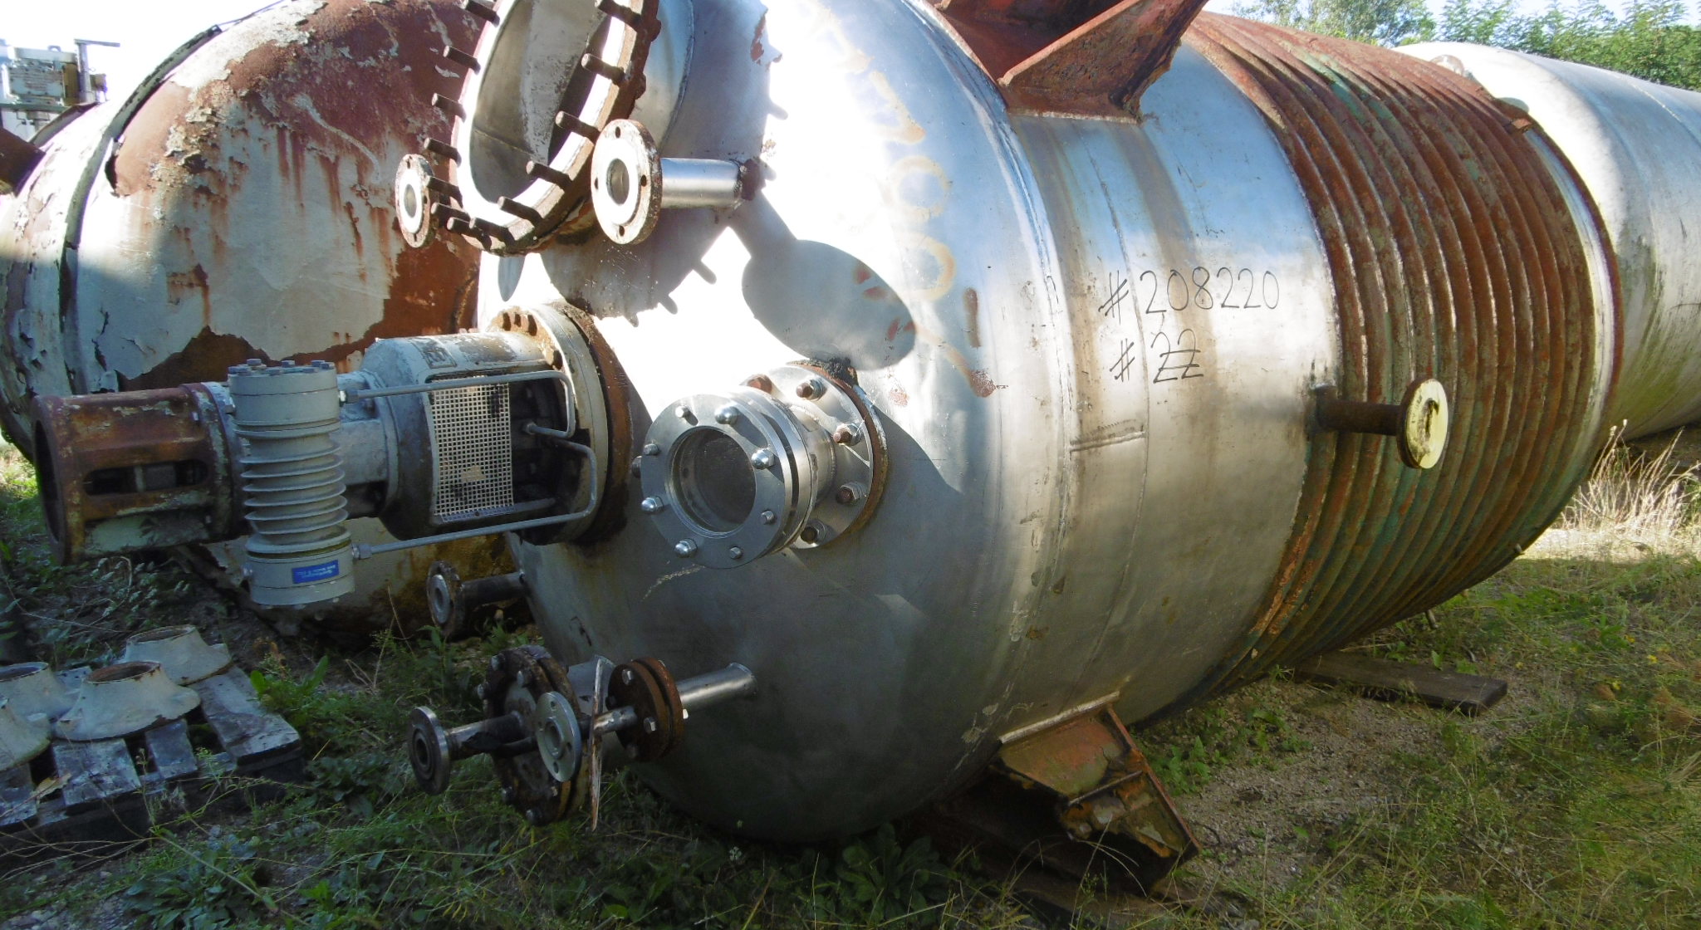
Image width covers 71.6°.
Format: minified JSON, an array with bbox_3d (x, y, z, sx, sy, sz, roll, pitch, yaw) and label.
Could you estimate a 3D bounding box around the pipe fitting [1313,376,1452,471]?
[{"bbox_3d":[0.998,-0.082,2.237,0.163,0.163,0.195,-9,11,-39],"label":"pipe fitting"}]

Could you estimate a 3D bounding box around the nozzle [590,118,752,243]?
[{"bbox_3d":[-0.263,-0.446,1.868,0.225,0.187,0.187,-10,15,-38],"label":"nozzle"}]

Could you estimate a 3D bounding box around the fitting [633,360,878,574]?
[{"bbox_3d":[-0.145,0.008,1.774,0.292,0.292,0.273,6,13,29],"label":"fitting"}]

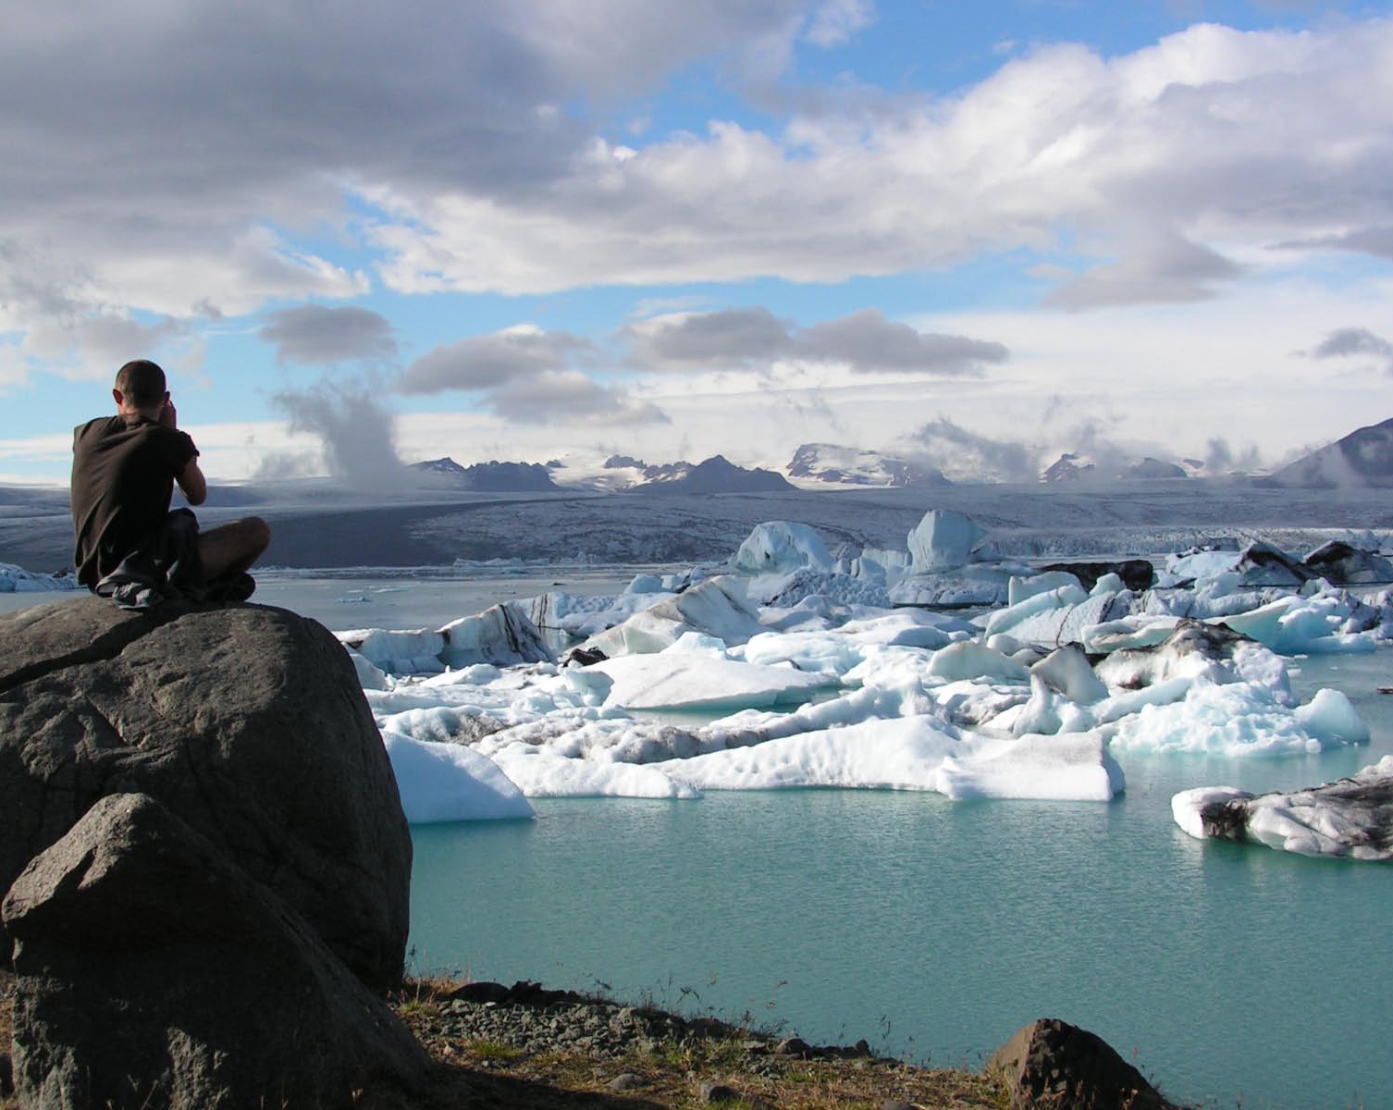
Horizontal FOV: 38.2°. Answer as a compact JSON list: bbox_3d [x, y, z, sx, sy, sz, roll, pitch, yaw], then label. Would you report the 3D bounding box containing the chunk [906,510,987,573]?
[{"bbox_3d":[21.427,-1.188,172.000,6.820,5.400,5.500,0,0,7],"label":"chunk"}]

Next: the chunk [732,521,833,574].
[{"bbox_3d":[7.931,-0.692,185.000,9.180,4.850,7.500,0,0,2],"label":"chunk"}]

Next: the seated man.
[{"bbox_3d":[-1.857,-0.259,7.100,0.640,0.860,0.660,0,0,14],"label":"seated man"}]

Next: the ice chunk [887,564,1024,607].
[{"bbox_3d":[21.605,2.513,168.000,10.770,3.540,7.500,0,0,7],"label":"ice chunk"}]

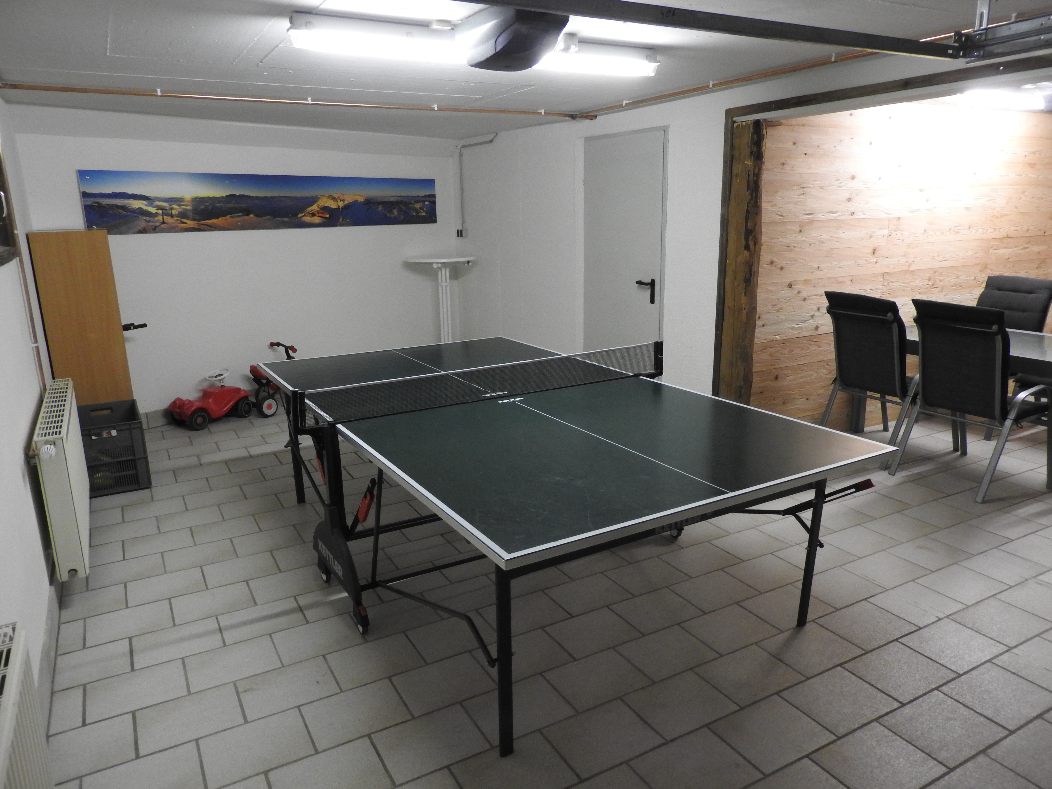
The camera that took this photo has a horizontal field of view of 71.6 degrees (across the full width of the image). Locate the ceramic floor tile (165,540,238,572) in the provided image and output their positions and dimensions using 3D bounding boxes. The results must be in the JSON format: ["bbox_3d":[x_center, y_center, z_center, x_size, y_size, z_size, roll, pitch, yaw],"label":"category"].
[{"bbox_3d":[-1.522,0.756,3.409,0.297,0.012,0.234,-8,16,-28],"label":"ceramic floor tile"}]

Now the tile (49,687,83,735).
[{"bbox_3d":[-1.483,1.024,2.362,0.087,0.010,0.225,-8,16,-28],"label":"tile"}]

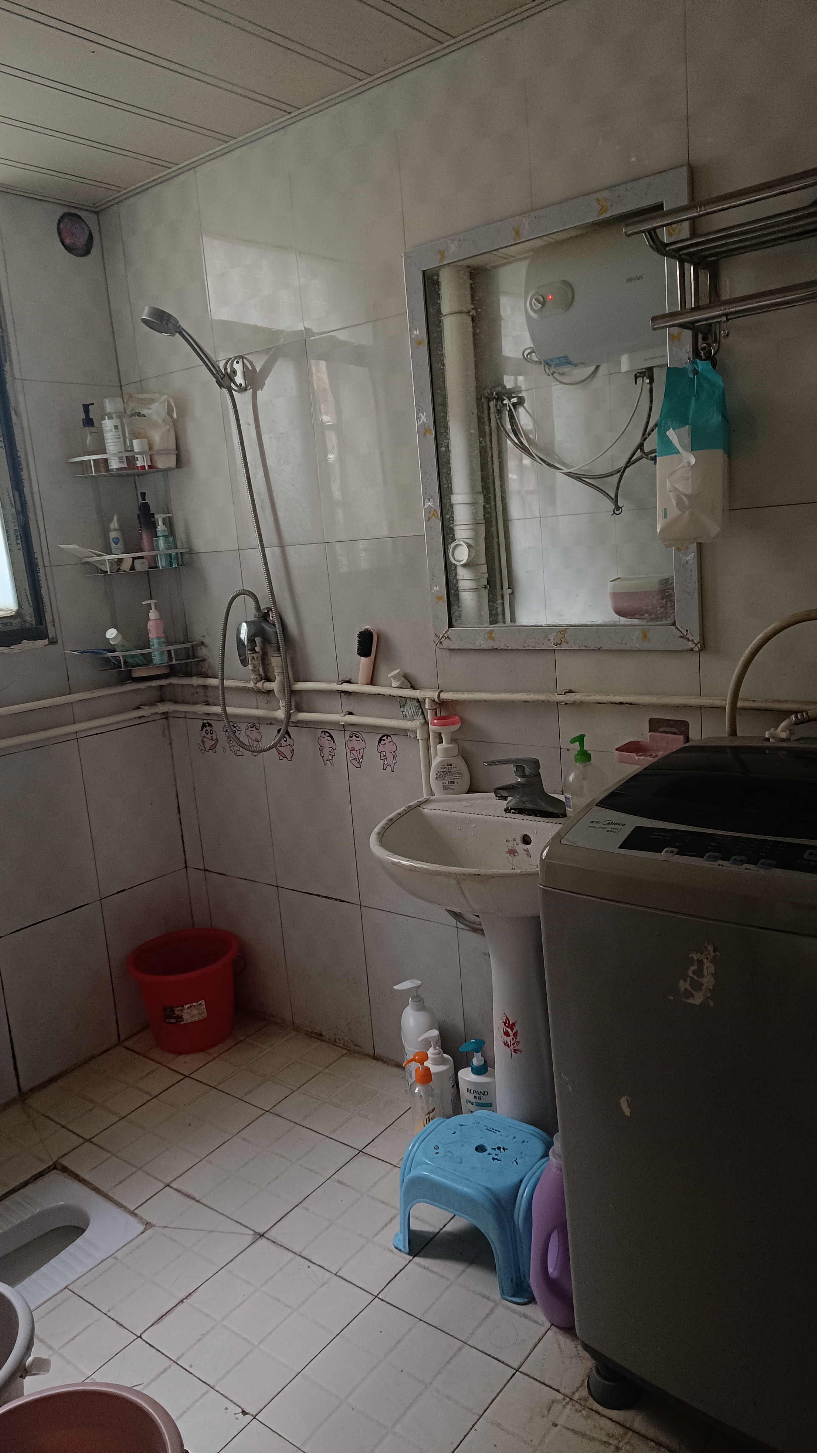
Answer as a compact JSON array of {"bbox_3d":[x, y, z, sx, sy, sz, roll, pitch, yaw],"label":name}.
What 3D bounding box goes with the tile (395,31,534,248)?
[{"bbox_3d":[0.099,-1.057,1.951,0.298,0.433,0.010,4,14,39],"label":"tile"}]

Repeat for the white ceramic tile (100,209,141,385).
[{"bbox_3d":[-0.741,-1.114,2.607,0.082,0.438,0.012,4,14,39],"label":"white ceramic tile"}]

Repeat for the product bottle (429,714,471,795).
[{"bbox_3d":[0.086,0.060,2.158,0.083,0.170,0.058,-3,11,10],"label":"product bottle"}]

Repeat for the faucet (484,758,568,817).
[{"bbox_3d":[0.211,0.122,1.967,0.130,0.144,0.190,4,14,39],"label":"faucet"}]

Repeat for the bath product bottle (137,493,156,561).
[{"bbox_3d":[-0.681,-0.512,2.630,0.044,0.200,0.042,4,14,39],"label":"bath product bottle"}]

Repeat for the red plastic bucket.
[{"bbox_3d":[-0.606,0.737,2.779,0.305,0.245,0.305,-5,11,1],"label":"red plastic bucket"}]

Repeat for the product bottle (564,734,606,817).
[{"bbox_3d":[0.322,0.091,1.836,0.080,0.175,0.072,4,14,39],"label":"product bottle"}]

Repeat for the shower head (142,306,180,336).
[{"bbox_3d":[-0.562,-0.923,2.290,0.090,0.040,0.087,28,-3,-26],"label":"shower head"}]

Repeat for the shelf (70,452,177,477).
[{"bbox_3d":[-0.732,-0.677,2.608,0.280,0.050,0.190,-6,11,-5],"label":"shelf"}]

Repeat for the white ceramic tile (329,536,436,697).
[{"bbox_3d":[-0.057,-0.215,2.292,0.300,0.420,0.012,4,14,39],"label":"white ceramic tile"}]

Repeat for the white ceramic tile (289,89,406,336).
[{"bbox_3d":[-0.130,-1.071,2.123,0.300,0.440,0.012,4,14,39],"label":"white ceramic tile"}]

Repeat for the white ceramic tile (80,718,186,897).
[{"bbox_3d":[-0.769,0.221,2.802,0.010,0.450,0.300,5,15,40],"label":"white ceramic tile"}]

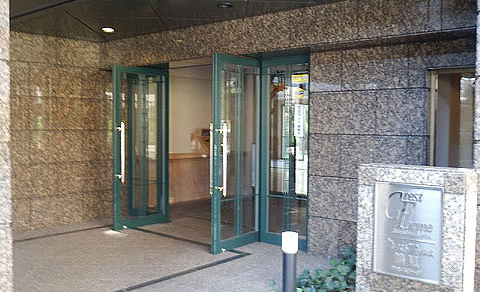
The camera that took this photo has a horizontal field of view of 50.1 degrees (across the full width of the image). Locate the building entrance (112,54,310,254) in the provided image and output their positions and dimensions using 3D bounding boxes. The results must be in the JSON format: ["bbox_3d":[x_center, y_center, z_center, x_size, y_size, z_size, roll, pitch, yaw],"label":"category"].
[{"bbox_3d":[-0.612,0.042,6.555,3.190,2.248,0.899,2,3,41],"label":"building entrance"}]

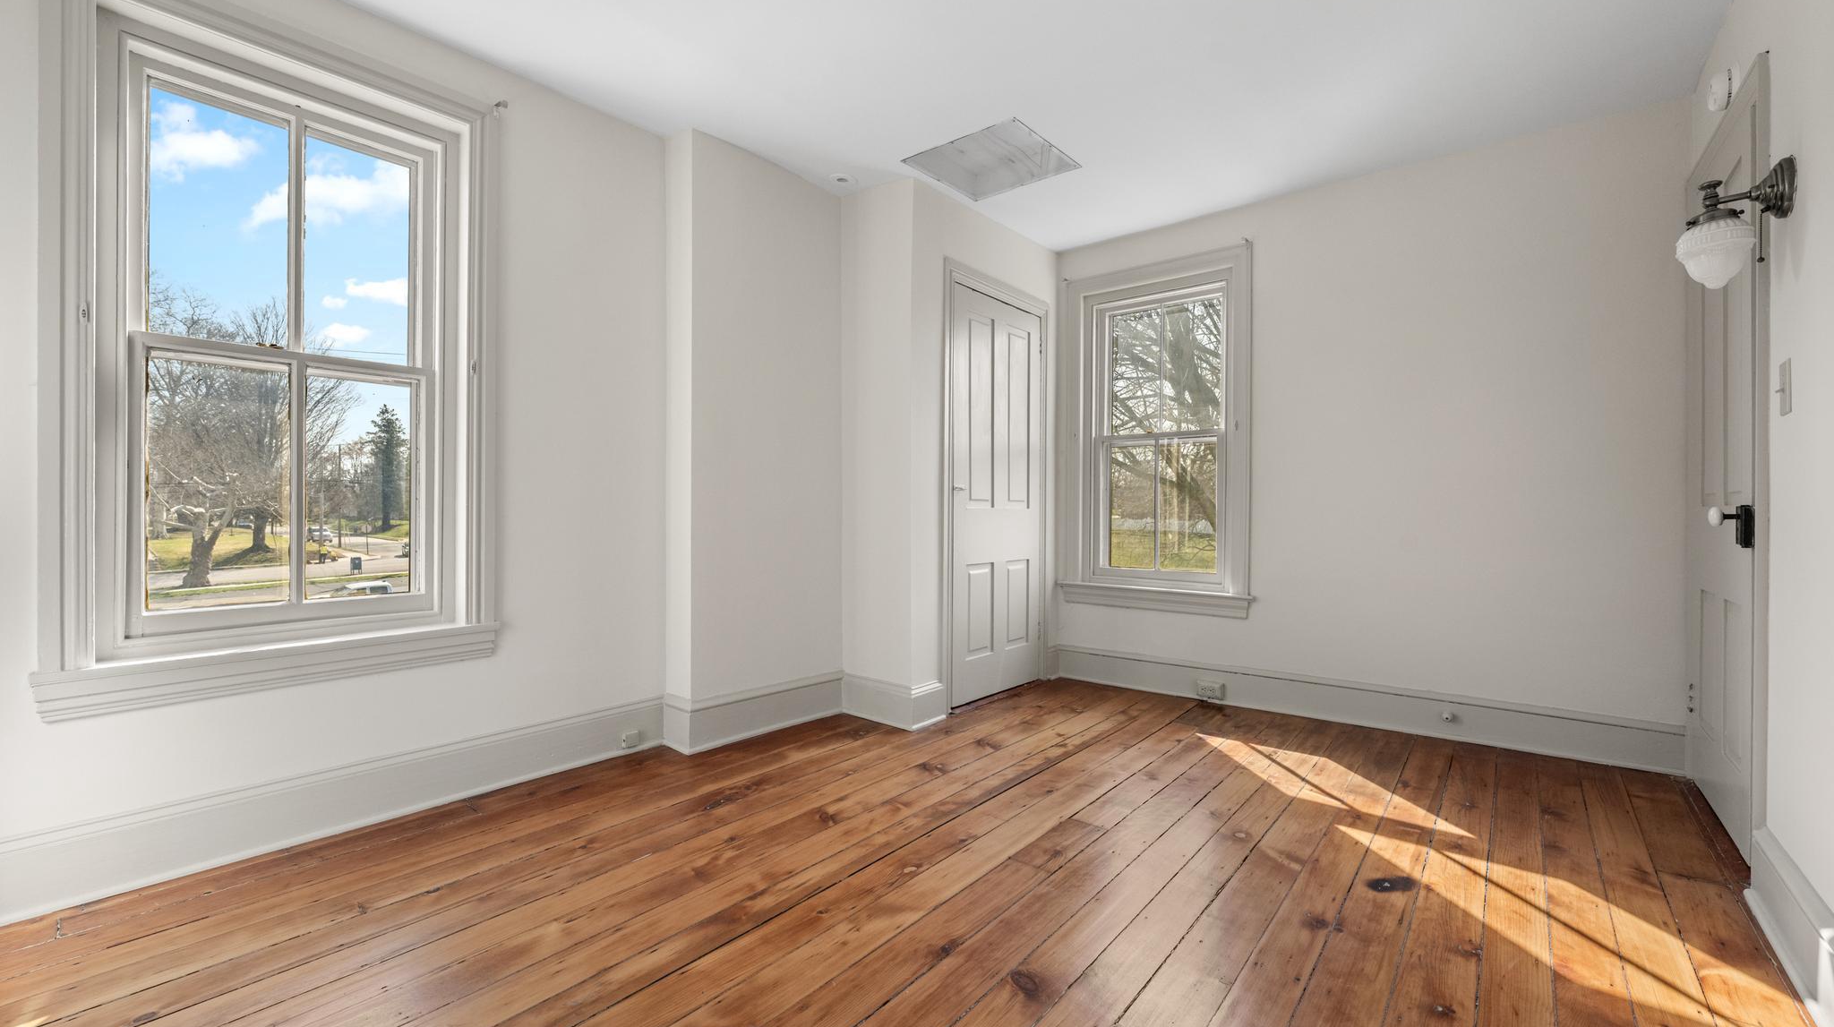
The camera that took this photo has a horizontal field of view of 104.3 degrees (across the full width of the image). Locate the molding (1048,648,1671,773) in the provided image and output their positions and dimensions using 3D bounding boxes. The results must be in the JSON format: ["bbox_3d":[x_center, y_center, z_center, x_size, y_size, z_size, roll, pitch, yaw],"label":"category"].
[{"bbox_3d":[1.776,0.832,3.261,2.406,0.192,0.030,0,0,37],"label":"molding"}]

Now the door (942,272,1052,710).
[{"bbox_3d":[0.413,-0.116,3.644,0.101,2.092,0.991,1,0,40],"label":"door"}]

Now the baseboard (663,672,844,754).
[{"bbox_3d":[-0.677,0.813,3.069,0.202,0.212,0.783,1,0,41],"label":"baseboard"}]

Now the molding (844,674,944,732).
[{"bbox_3d":[-0.105,0.819,3.243,0.435,0.207,0.227,1,0,40],"label":"molding"}]

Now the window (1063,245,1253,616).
[{"bbox_3d":[1.211,-0.392,3.674,0.990,1.784,0.111,0,0,38],"label":"window"}]

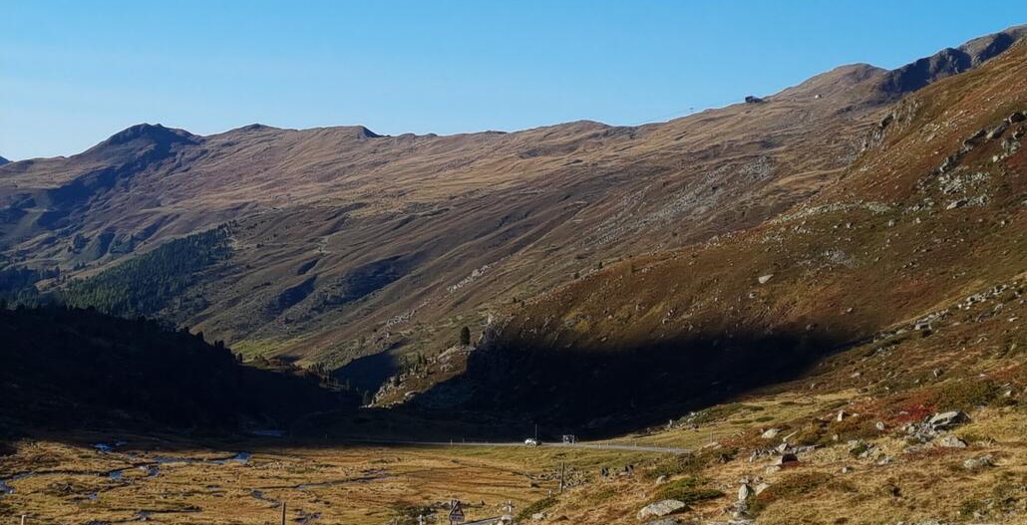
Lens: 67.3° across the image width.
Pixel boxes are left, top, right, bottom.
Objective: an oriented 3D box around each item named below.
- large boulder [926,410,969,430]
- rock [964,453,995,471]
[{"bbox_3d":[22.512,8.167,40.000,2.200,1.000,1.600,-3,-10,29],"label":"large boulder"},{"bbox_3d":[18.125,7.793,30.000,1.200,0.620,0.850,-4,-10,30],"label":"rock"}]

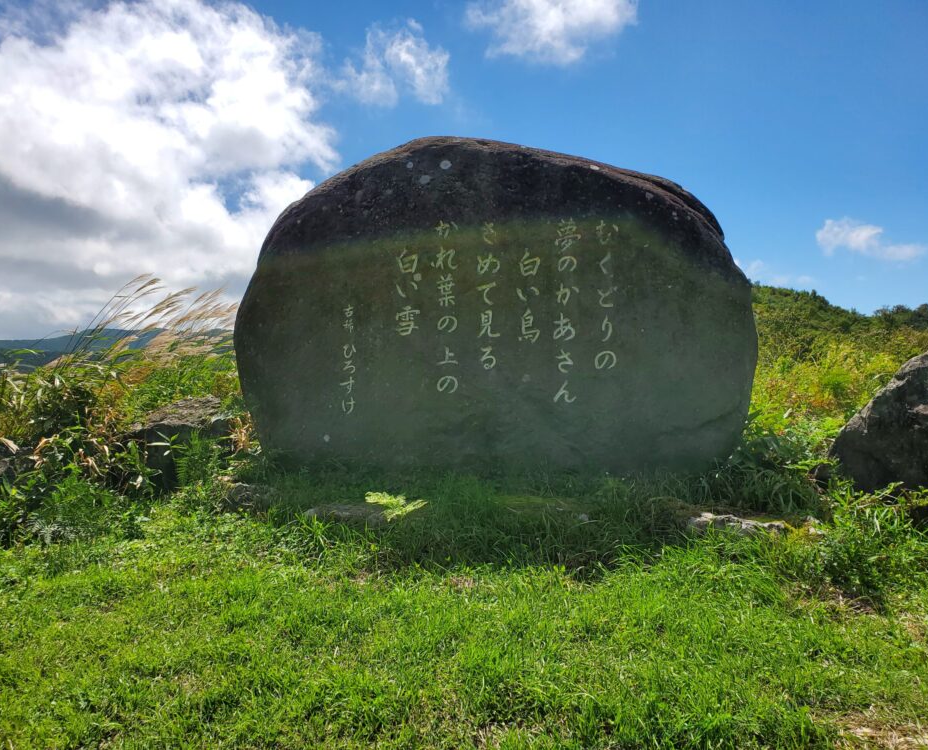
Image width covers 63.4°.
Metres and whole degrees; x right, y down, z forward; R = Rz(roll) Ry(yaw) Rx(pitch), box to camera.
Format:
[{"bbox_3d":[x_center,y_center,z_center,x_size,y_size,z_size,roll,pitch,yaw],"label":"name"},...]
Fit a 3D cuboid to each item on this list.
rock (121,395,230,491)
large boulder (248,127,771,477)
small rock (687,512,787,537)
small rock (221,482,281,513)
[{"bbox_3d":[-2.240,0.490,5.850,0.860,0.660,0.720,0,0,0],"label":"rock"},{"bbox_3d":[0.240,-0.530,5.800,3.880,2.490,0.900,0,0,0],"label":"large boulder"},{"bbox_3d":[1.710,0.930,4.720,0.640,0.170,0.360,0,0,0],"label":"small rock"},{"bbox_3d":[-1.450,0.830,5.100,0.400,0.210,0.320,0,0,0],"label":"small rock"}]

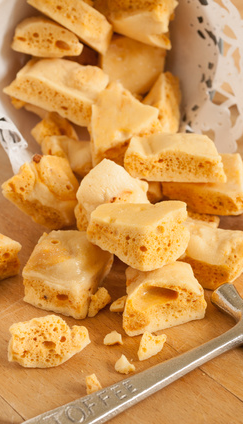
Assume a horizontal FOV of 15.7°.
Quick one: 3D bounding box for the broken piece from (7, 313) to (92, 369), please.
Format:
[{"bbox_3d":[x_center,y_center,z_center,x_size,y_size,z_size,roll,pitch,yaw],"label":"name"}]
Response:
[{"bbox_3d":[-0.035,0.064,0.435,0.040,0.013,0.021,-4,38,-5],"label":"broken piece"}]

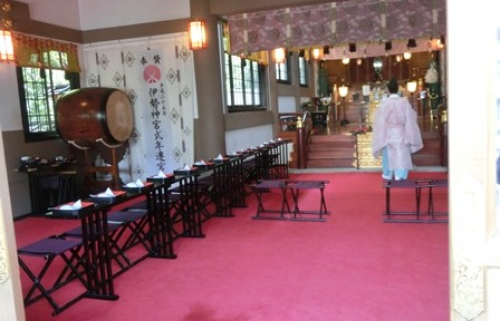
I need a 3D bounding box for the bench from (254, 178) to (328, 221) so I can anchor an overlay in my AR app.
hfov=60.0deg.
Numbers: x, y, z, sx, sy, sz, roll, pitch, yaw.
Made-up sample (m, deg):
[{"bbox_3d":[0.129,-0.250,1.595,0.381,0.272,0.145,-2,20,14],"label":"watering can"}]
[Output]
[{"bbox_3d":[0.504,0.486,5.335,0.890,0.410,0.370,-1,7,22],"label":"bench"}]

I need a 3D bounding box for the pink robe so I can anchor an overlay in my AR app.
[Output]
[{"bbox_3d":[2.497,-0.491,7.407,0.790,1.250,0.480,-1,7,17],"label":"pink robe"}]

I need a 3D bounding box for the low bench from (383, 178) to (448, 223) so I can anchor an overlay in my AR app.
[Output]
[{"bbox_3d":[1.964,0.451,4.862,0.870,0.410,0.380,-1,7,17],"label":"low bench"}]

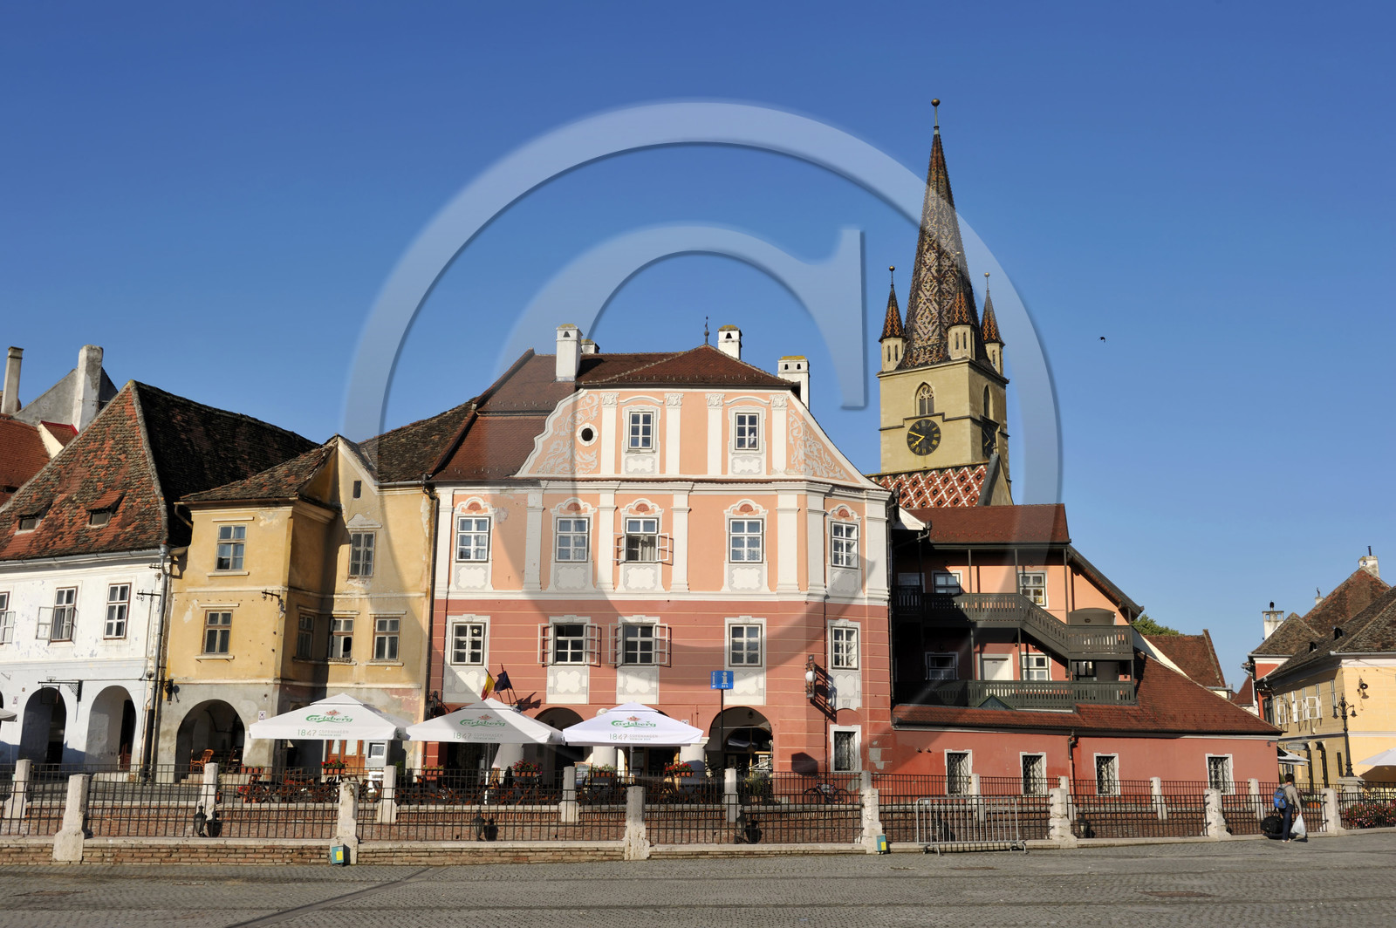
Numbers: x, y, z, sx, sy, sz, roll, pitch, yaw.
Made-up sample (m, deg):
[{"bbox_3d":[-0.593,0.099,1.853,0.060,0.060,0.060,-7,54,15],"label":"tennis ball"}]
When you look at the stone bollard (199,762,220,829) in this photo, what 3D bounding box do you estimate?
[{"bbox_3d":[-13.746,9.254,38.104,0.470,1.605,0.340,1,-13,-2],"label":"stone bollard"}]

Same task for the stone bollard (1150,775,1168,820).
[{"bbox_3d":[17.076,12.425,50.247,0.470,1.568,0.340,5,-13,-19],"label":"stone bollard"}]

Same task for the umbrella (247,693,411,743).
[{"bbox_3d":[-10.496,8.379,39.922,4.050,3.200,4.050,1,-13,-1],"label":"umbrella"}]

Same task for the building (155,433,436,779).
[{"bbox_3d":[-13.874,6.191,54.127,9.800,14.000,10.500,-2,-13,14],"label":"building"}]

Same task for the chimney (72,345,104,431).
[{"bbox_3d":[-27.559,-3.346,61.186,0.760,4.100,0.800,-9,-16,37],"label":"chimney"}]

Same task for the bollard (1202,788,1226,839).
[{"bbox_3d":[12.120,8.222,31.753,0.460,1.164,0.330,8,-15,-31],"label":"bollard"}]

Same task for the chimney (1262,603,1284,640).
[{"bbox_3d":[36.514,10.131,85.981,1.050,2.600,0.950,-1,-13,7],"label":"chimney"}]

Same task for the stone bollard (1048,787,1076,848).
[{"bbox_3d":[7.933,7.729,29.622,0.440,1.247,0.380,6,-14,-23],"label":"stone bollard"}]

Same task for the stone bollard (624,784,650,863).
[{"bbox_3d":[-1.106,6.524,24.648,0.420,1.323,0.460,4,-13,-15],"label":"stone bollard"}]

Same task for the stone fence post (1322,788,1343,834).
[{"bbox_3d":[16.326,8.991,34.993,0.450,1.174,0.330,10,-16,-37],"label":"stone fence post"}]

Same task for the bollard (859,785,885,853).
[{"bbox_3d":[3.533,7.304,27.712,0.480,1.308,0.340,6,-14,-23],"label":"bollard"}]

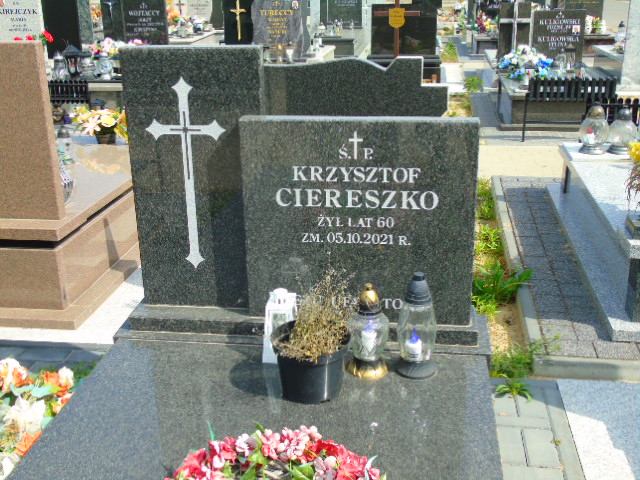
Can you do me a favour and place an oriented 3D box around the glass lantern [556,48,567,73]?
[{"bbox_3d":[2.676,-1.983,8.162,0.108,0.251,0.108,2,20,9],"label":"glass lantern"}]

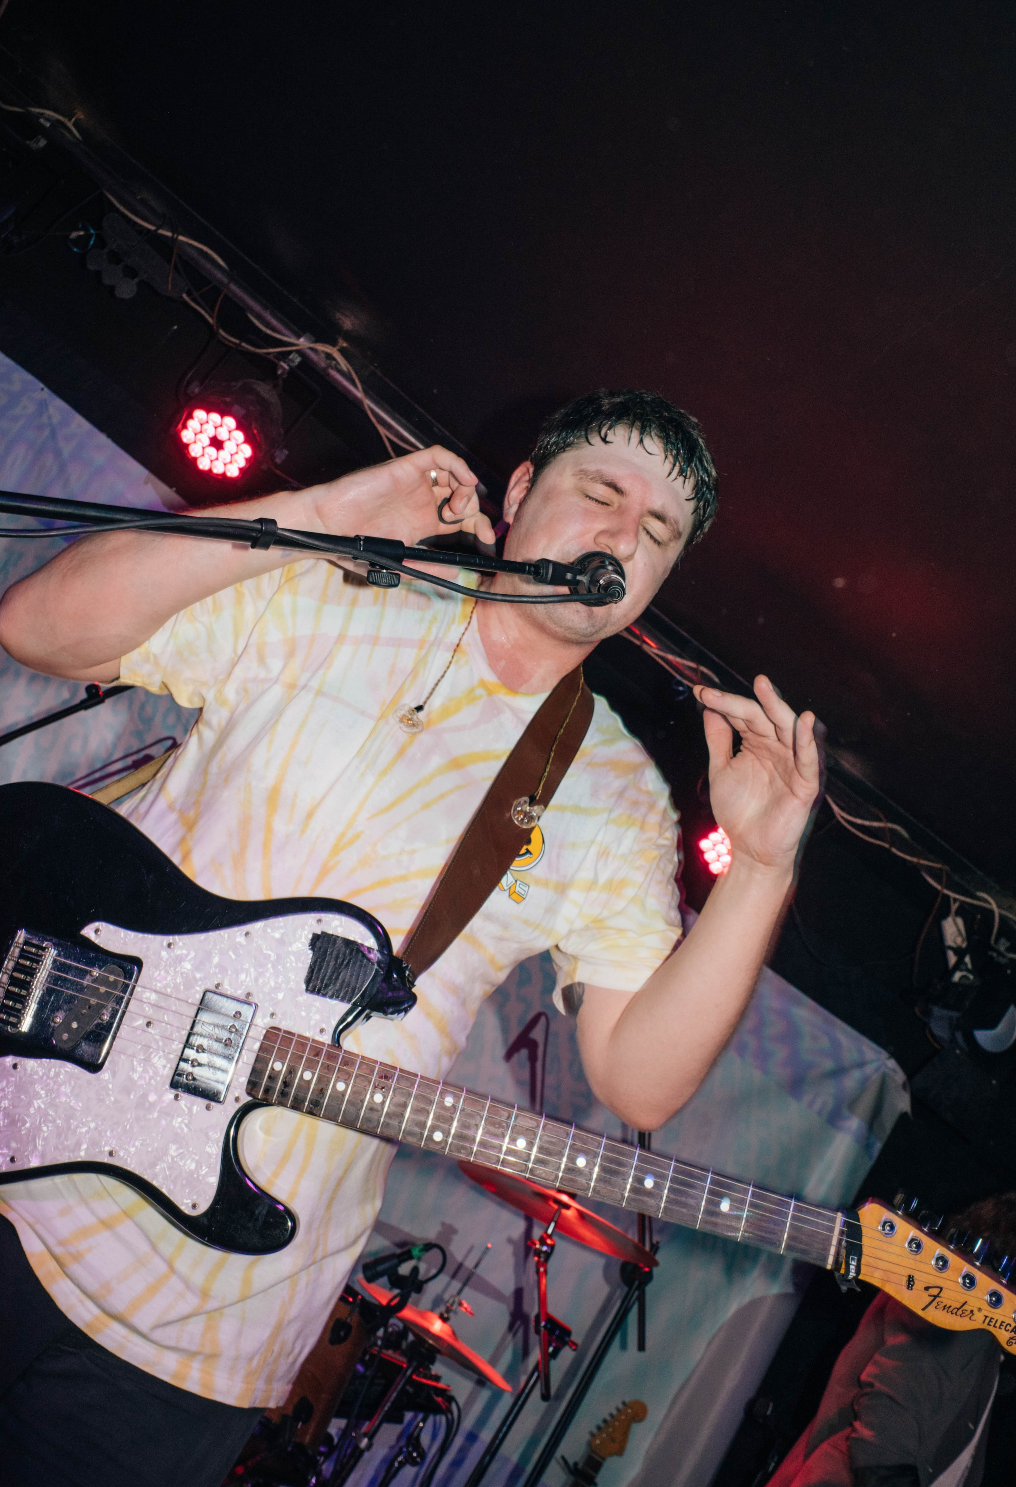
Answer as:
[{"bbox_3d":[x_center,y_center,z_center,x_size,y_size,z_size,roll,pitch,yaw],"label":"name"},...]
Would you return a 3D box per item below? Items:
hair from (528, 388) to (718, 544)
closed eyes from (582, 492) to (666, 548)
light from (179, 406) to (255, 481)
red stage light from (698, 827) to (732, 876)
[{"bbox_3d":[0.113,-0.261,1.160,0.180,0.155,0.190,27,1,-17],"label":"hair"},{"bbox_3d":[0.104,-0.206,1.088,0.093,0.025,0.027,27,1,-17],"label":"closed eyes"},{"bbox_3d":[-0.580,-0.647,2.460,0.185,0.125,0.185,43,-50,-19],"label":"light"},{"bbox_3d":[0.515,0.213,2.643,0.185,0.125,0.185,38,-53,-5],"label":"red stage light"}]

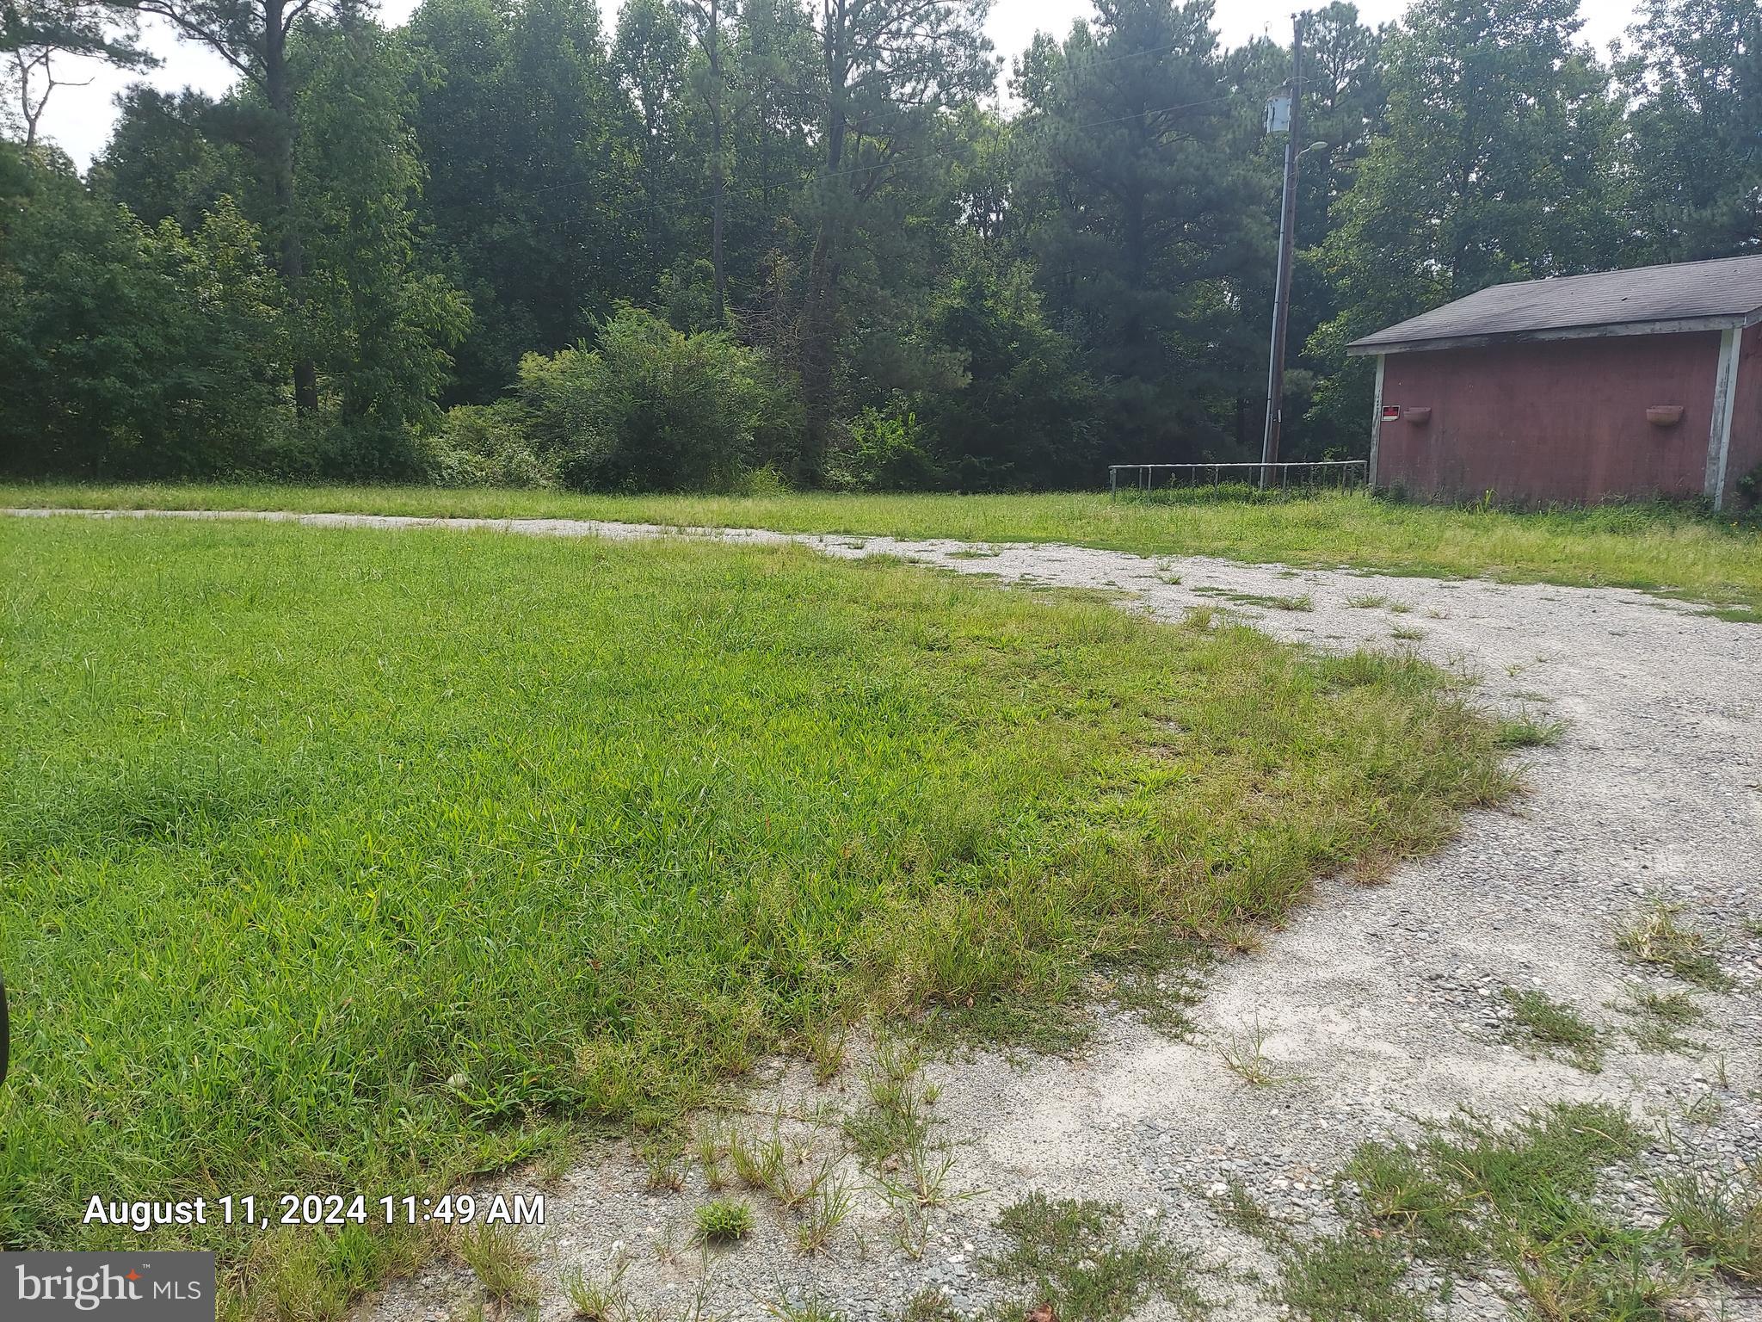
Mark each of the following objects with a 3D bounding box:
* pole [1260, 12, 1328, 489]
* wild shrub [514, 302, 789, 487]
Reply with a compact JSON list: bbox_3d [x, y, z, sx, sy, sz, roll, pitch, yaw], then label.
[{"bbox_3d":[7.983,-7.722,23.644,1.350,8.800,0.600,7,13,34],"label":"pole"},{"bbox_3d":[-5.030,-6.004,27.554,6.100,4.200,4.500,-3,11,-10],"label":"wild shrub"}]

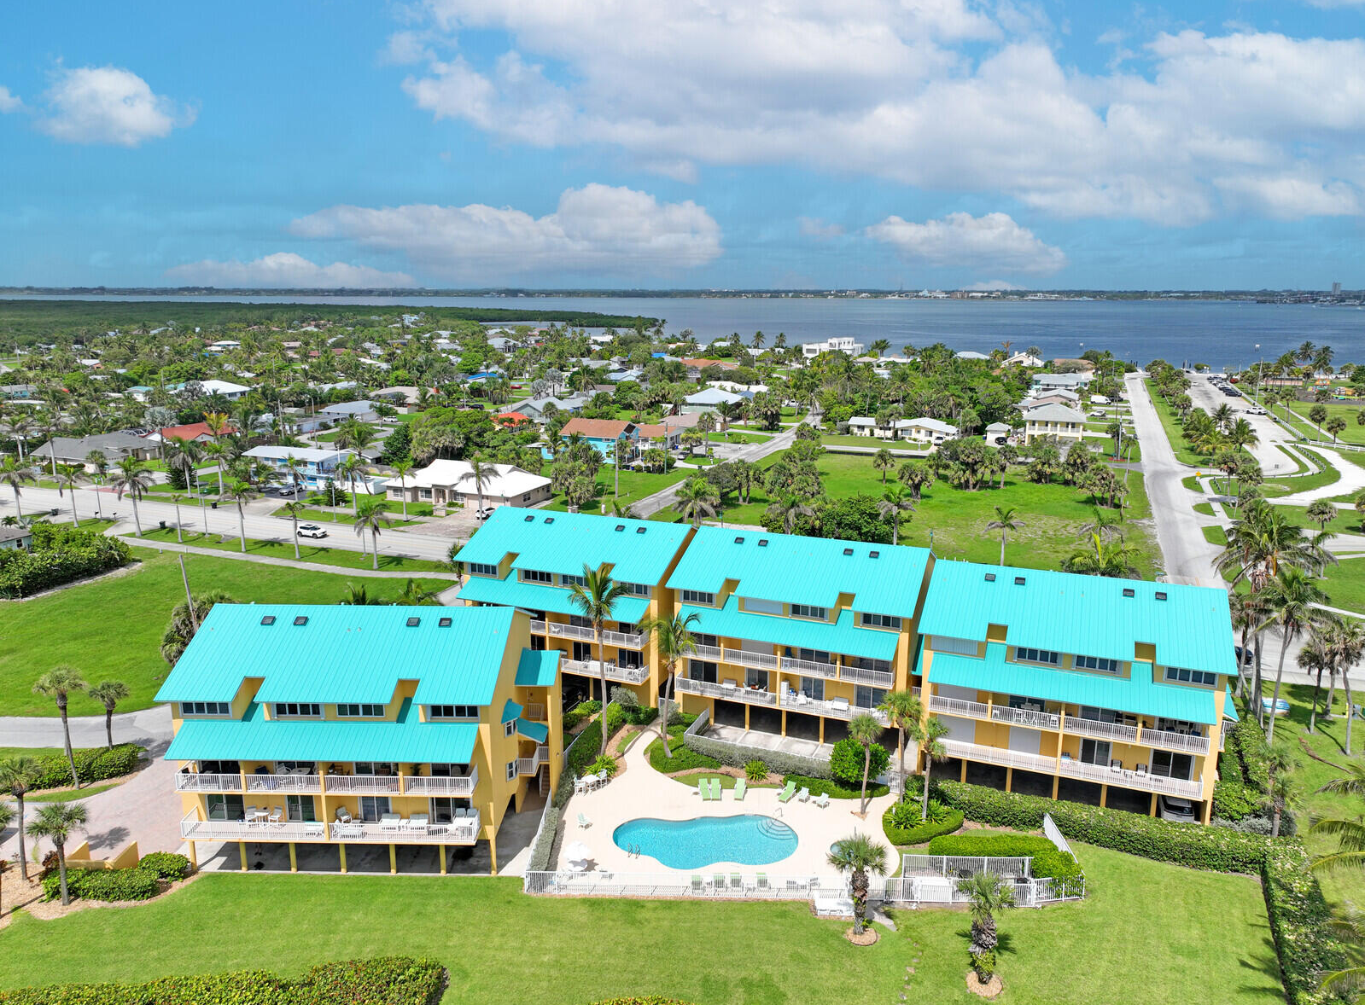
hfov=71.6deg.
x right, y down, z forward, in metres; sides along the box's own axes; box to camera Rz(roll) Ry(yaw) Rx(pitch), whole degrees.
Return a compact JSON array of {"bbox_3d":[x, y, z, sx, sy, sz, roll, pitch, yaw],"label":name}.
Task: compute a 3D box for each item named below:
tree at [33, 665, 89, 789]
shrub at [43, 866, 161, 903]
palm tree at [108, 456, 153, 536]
[{"bbox_3d":[-41.585,15.396,63.918,3.712,8.781,3.712,0,13,0],"label":"tree"},{"bbox_3d":[-32.909,21.657,53.635,6.100,1.100,1.800,0,13,0],"label":"shrub"},{"bbox_3d":[-72.007,-0.698,124.230,5.072,10.706,5.072,-7,15,-30],"label":"palm tree"}]

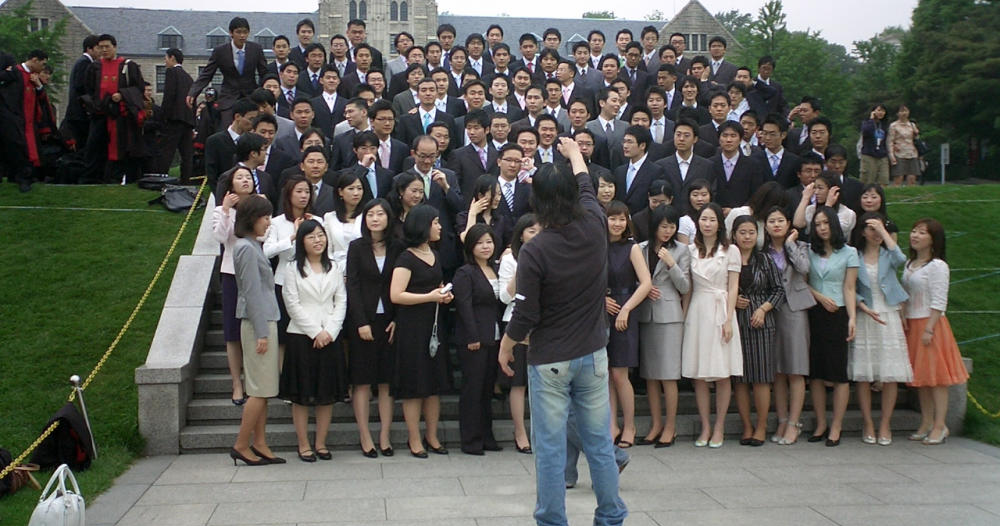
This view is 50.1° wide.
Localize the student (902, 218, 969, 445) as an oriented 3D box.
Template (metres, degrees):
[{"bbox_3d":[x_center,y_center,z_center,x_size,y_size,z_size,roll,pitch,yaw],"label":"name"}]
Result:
[{"bbox_3d":[3.106,0.496,7.670,0.340,1.600,0.410,-1,1,-30],"label":"student"}]

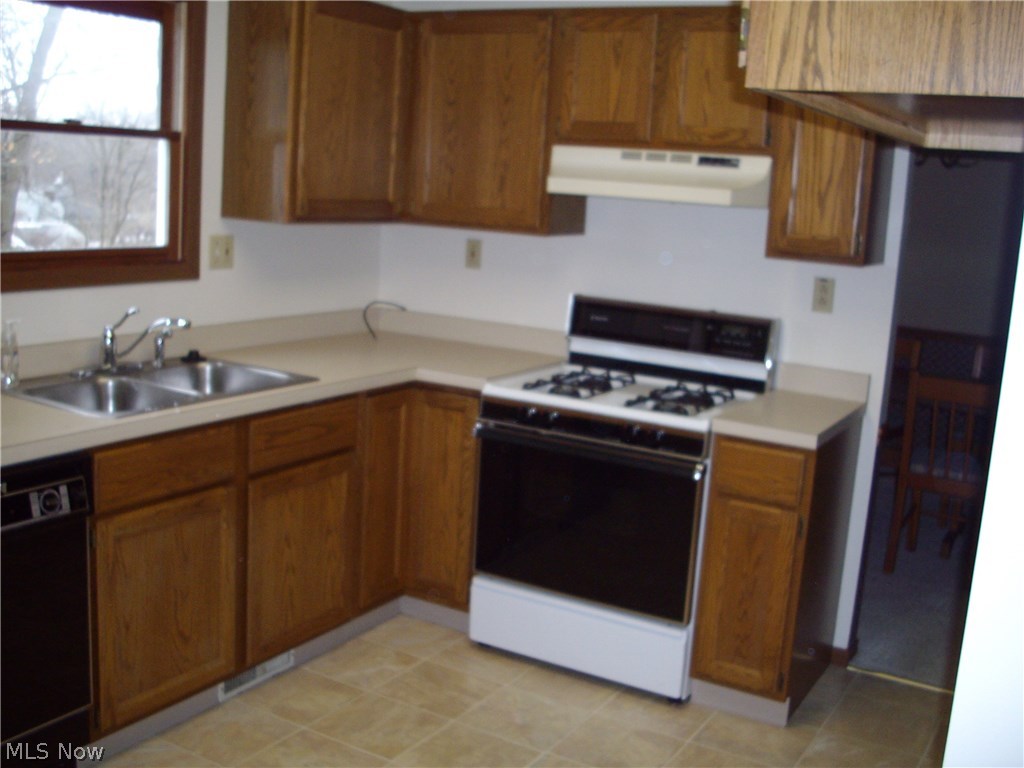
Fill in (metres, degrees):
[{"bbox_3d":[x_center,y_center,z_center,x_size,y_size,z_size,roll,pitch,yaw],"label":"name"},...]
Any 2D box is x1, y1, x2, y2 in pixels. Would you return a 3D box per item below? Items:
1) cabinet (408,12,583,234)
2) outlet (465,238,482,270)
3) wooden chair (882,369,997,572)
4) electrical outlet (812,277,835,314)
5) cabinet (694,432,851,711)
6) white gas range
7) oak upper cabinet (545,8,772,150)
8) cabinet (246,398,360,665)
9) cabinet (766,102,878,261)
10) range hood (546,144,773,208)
[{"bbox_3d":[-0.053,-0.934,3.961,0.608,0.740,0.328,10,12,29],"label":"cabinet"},{"bbox_3d":[-0.154,-0.506,4.267,0.071,0.115,0.008,10,12,29],"label":"outlet"},{"bbox_3d":[1.932,0.378,4.710,0.447,0.895,0.487,10,12,29],"label":"wooden chair"},{"bbox_3d":[1.028,-0.291,3.609,0.071,0.115,0.008,10,12,29],"label":"electrical outlet"},{"bbox_3d":[0.854,0.531,3.479,0.297,0.838,0.611,10,12,29],"label":"cabinet"},{"bbox_3d":[0.373,0.332,3.663,0.761,1.159,0.686,10,12,29],"label":"white gas range"},{"bbox_3d":[0.556,-0.983,3.599,0.778,0.434,0.328,10,12,29],"label":"oak upper cabinet"},{"bbox_3d":[-0.886,0.396,3.502,0.616,0.807,0.567,10,12,29],"label":"cabinet"},{"bbox_3d":[1.009,-0.755,3.368,0.293,0.740,0.328,10,12,29],"label":"cabinet"},{"bbox_3d":[0.500,-0.683,3.590,0.772,0.158,0.472,10,12,29],"label":"range hood"}]

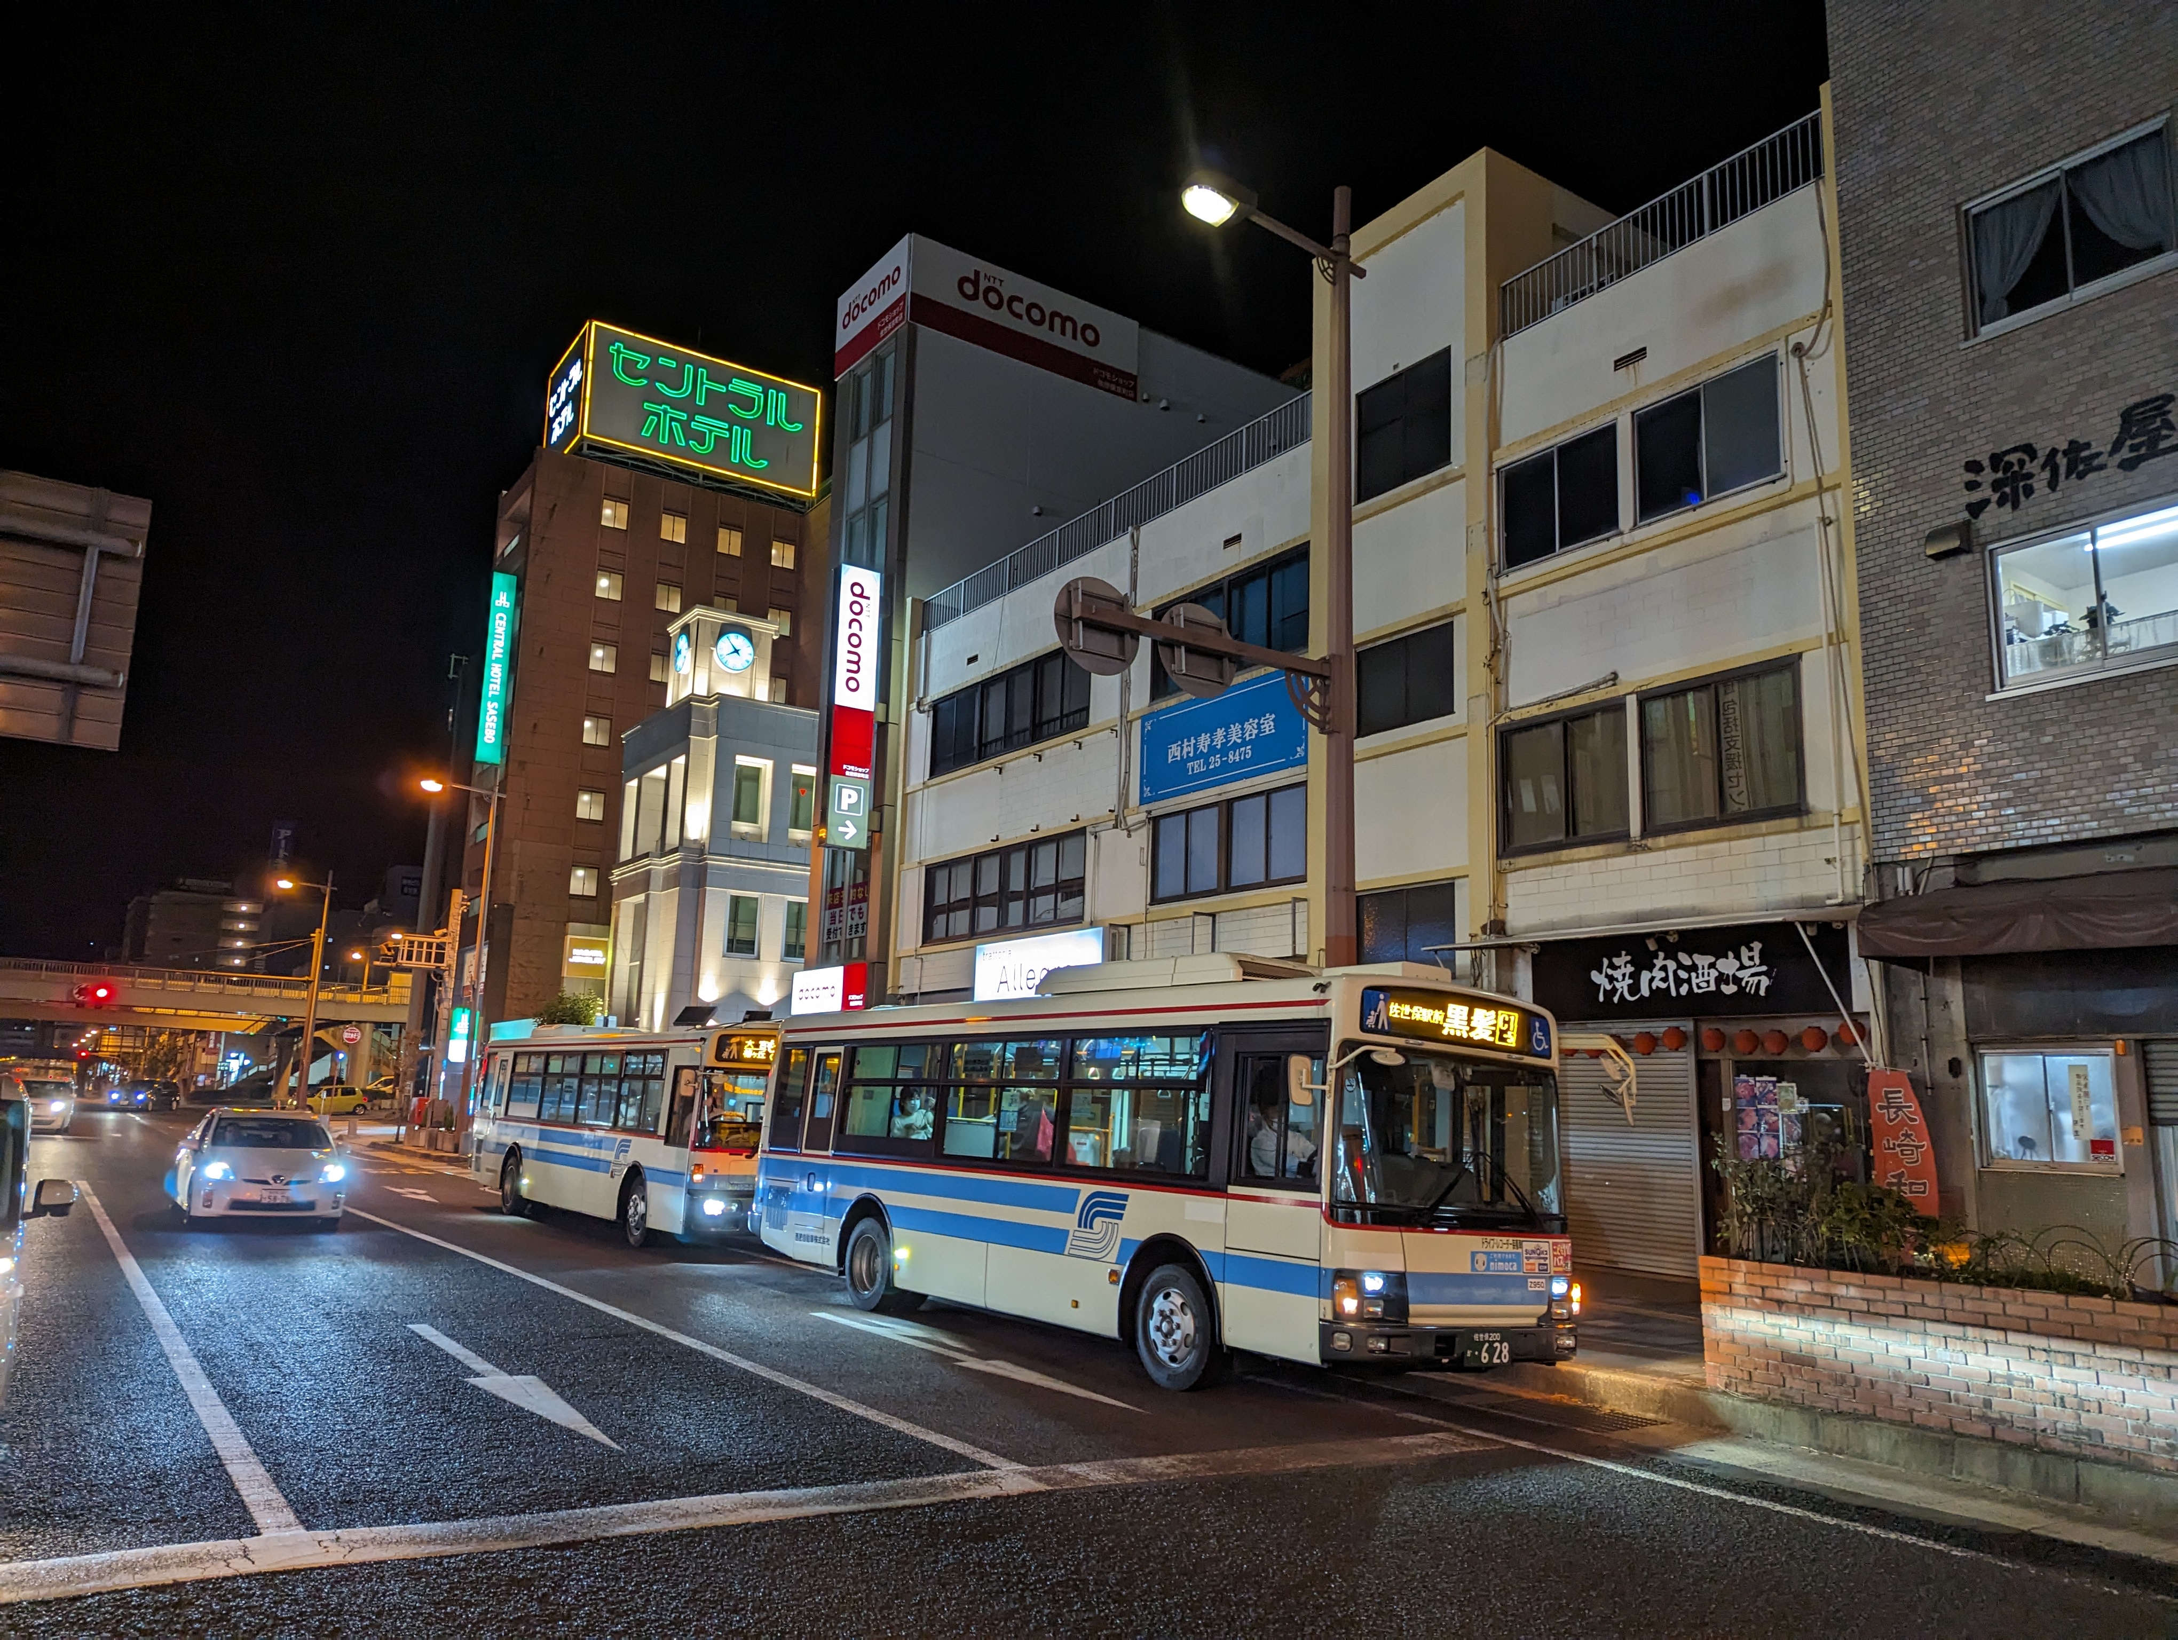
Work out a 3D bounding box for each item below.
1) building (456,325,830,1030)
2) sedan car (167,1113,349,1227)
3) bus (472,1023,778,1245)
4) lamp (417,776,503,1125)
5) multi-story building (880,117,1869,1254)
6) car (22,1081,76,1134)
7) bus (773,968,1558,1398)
[{"bbox_3d":[-19.847,-4.091,67.484,12.400,33.700,7.000,8,-12,-33],"label":"building"},{"bbox_3d":[-11.500,4.820,20.950,1.760,1.490,4.460,9,-13,-33],"label":"sedan car"},{"bbox_3d":[-6.563,4.559,22.624,2.380,2.950,9.900,10,-13,-35],"label":"bus"},{"bbox_3d":[-17.360,3.579,40.709,2.505,10.495,0.400,9,-12,-34],"label":"lamp"},{"bbox_3d":[6.834,-0.553,27.991,12.000,14.500,22.000,8,-12,-33],"label":"multi-story building"},{"bbox_3d":[-36.115,9.882,52.237,1.720,1.750,4.400,9,-13,-34],"label":"car"},{"bbox_3d":[0.002,3.011,13.559,2.320,3.000,8.800,10,-13,-36],"label":"bus"}]

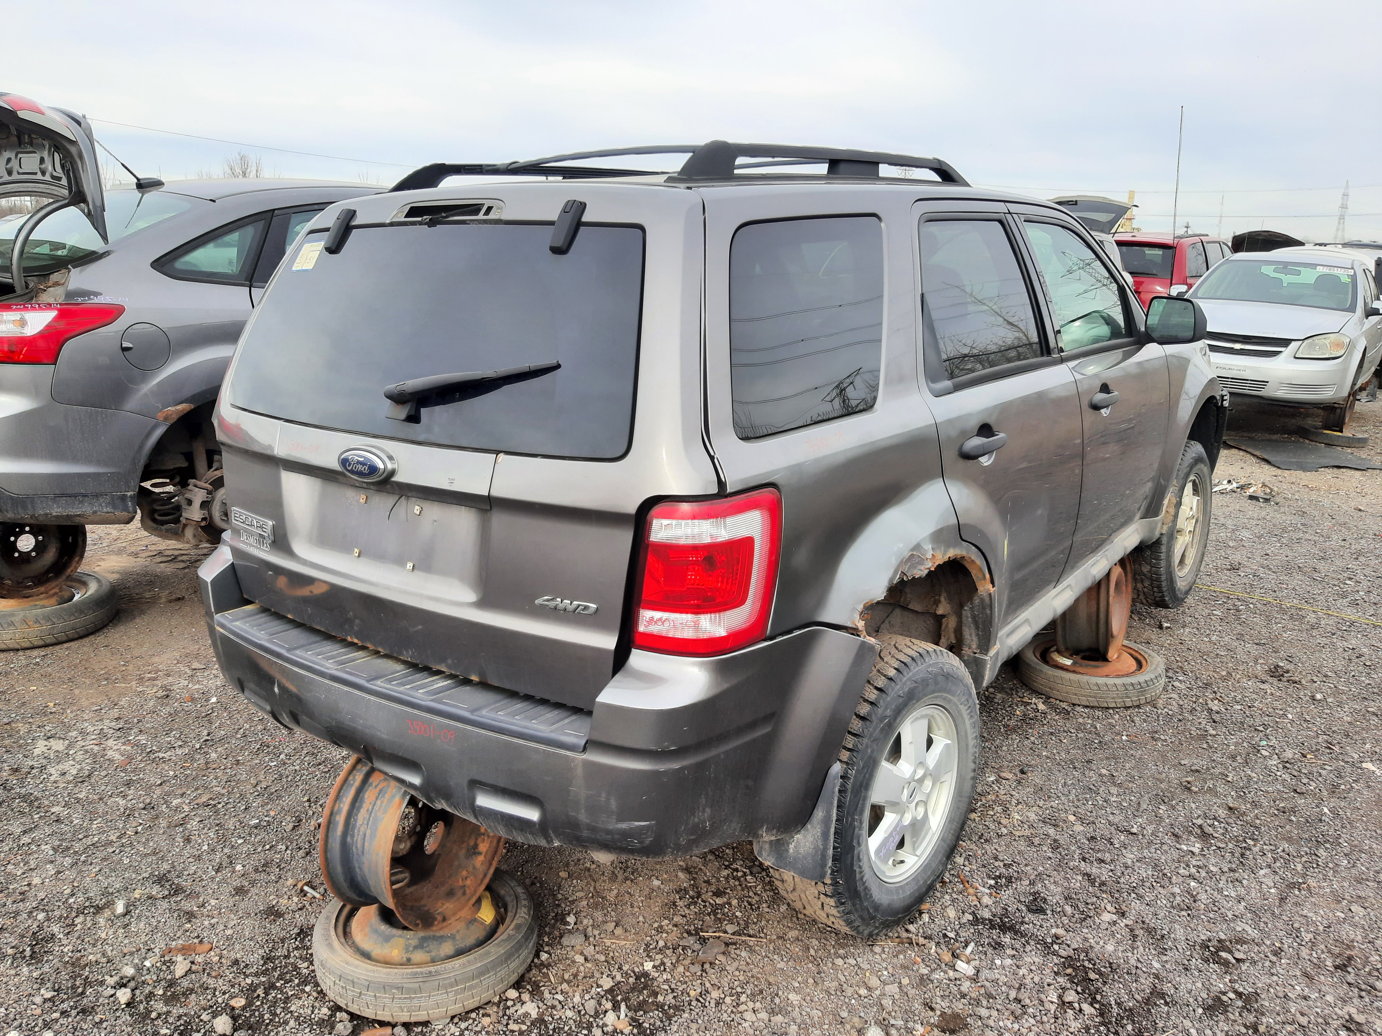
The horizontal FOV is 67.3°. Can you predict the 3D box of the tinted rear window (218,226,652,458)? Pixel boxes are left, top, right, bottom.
[{"bbox_3d":[-0.590,-0.398,2.180,1.310,0.460,0.090,10,-6,37],"label":"tinted rear window"}]

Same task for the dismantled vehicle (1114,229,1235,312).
[{"bbox_3d":[8.190,-3.830,17.500,1.970,1.750,5.000,10,18,37],"label":"dismantled vehicle"}]

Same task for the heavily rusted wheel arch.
[{"bbox_3d":[0.479,0.295,2.388,0.190,0.440,0.690,10,19,37],"label":"heavily rusted wheel arch"}]

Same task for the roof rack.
[{"bbox_3d":[0.026,-0.945,2.870,0.980,0.120,1.440,10,19,37],"label":"roof rack"}]

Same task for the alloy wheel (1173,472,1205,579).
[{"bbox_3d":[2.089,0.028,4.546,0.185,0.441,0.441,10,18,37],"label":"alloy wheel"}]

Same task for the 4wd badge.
[{"bbox_3d":[-0.231,0.160,1.901,0.150,0.030,0.010,8,12,29],"label":"4wd badge"}]

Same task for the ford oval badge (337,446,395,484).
[{"bbox_3d":[-0.668,-0.114,2.142,0.170,0.082,0.030,10,13,37],"label":"ford oval badge"}]

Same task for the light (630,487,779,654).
[{"bbox_3d":[0.031,0.091,1.840,0.215,0.290,0.210,7,16,28],"label":"light"}]

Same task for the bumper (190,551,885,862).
[{"bbox_3d":[-0.523,0.296,2.426,1.790,0.410,0.650,10,19,37],"label":"bumper"}]

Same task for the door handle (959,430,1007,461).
[{"bbox_3d":[0.651,-0.171,2.358,0.060,0.058,0.255,10,19,37],"label":"door handle"}]

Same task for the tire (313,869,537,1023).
[{"bbox_3d":[-0.644,1.024,2.552,0.522,0.122,0.522,1,11,0],"label":"tire"}]

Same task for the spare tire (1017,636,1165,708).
[{"bbox_3d":[1.554,0.584,4.050,0.537,0.115,0.537,-1,14,0],"label":"spare tire"}]

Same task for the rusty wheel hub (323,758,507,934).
[{"bbox_3d":[-0.645,0.744,2.474,0.205,0.418,0.418,7,16,27],"label":"rusty wheel hub"}]

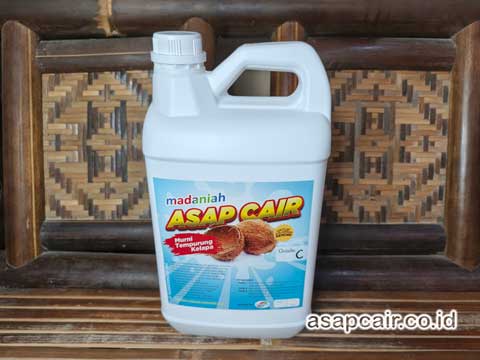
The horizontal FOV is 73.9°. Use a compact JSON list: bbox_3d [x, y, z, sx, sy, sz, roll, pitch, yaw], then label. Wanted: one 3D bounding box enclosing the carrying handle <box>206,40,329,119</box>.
[{"bbox_3d":[0.029,-0.097,0.311,0.121,0.073,0.040,1,21,3],"label":"carrying handle"}]

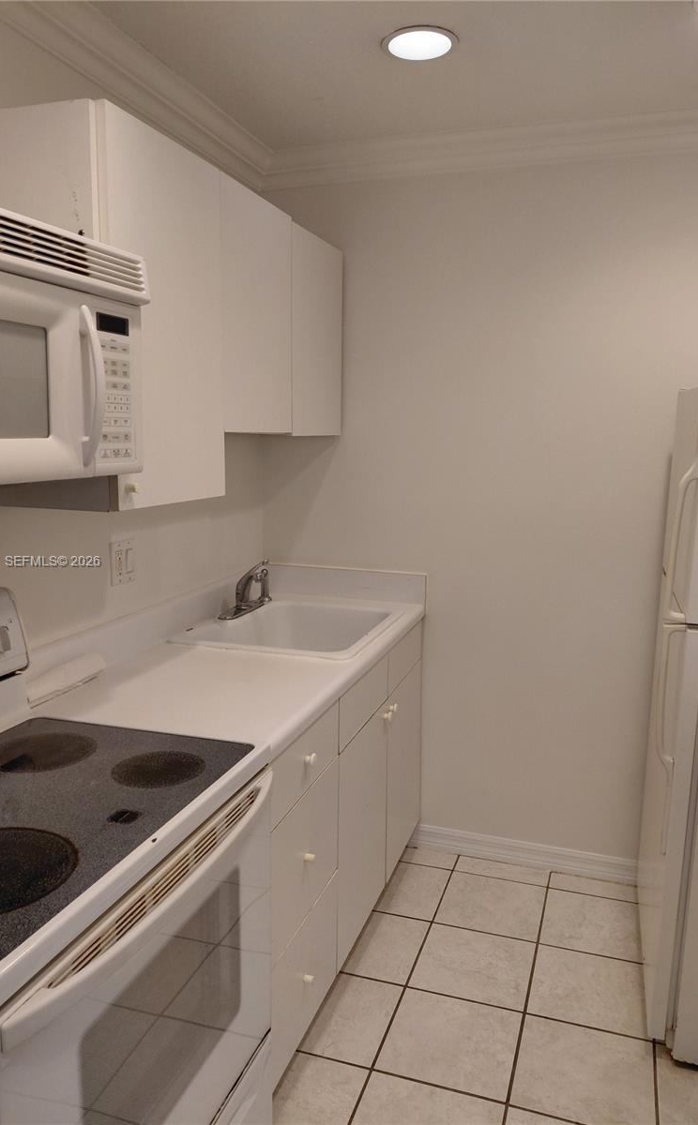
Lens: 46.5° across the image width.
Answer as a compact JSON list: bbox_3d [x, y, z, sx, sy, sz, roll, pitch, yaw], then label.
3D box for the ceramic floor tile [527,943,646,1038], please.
[{"bbox_3d":[0.671,1.185,2.255,0.314,0.010,0.314,3,9,19],"label":"ceramic floor tile"}]

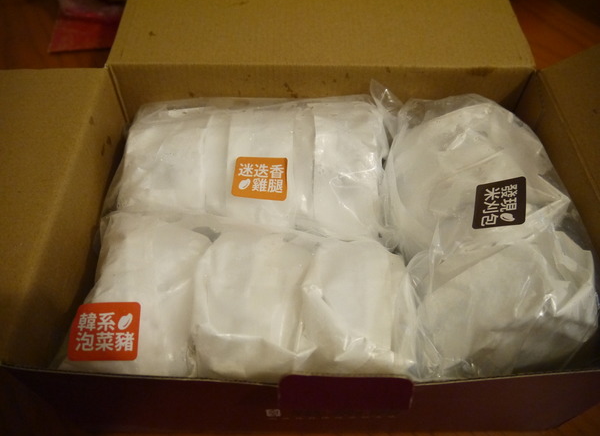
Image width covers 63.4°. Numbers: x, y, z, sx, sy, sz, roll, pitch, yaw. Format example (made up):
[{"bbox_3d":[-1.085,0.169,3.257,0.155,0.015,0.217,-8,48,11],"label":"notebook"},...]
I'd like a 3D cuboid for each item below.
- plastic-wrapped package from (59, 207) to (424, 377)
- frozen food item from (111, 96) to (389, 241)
[{"bbox_3d":[-0.030,0.053,0.258,0.152,0.074,0.087,1,54,-1],"label":"plastic-wrapped package"},{"bbox_3d":[-0.028,-0.015,0.303,0.152,0.080,0.090,1,54,-1],"label":"frozen food item"}]

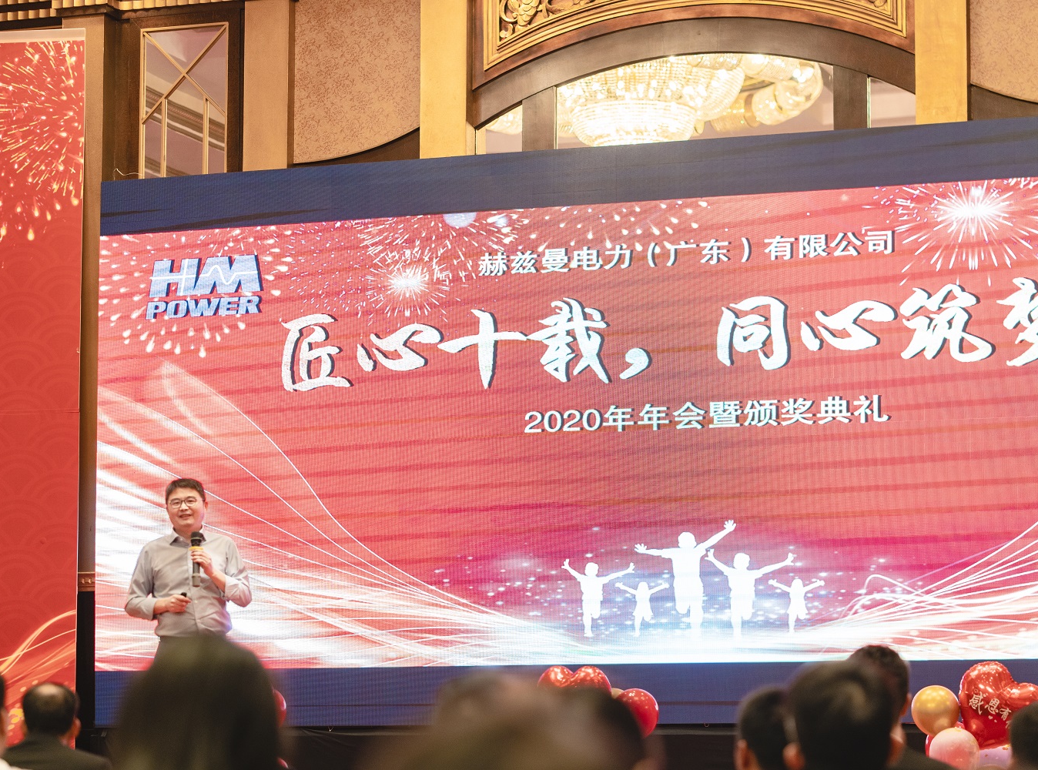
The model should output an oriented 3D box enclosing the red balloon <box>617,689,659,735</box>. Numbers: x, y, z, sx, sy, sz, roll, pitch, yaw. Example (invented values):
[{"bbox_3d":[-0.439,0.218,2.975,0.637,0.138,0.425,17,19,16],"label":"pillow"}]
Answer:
[{"bbox_3d":[0.497,1.410,11.700,0.210,0.220,0.210,0,-7,0],"label":"red balloon"}]

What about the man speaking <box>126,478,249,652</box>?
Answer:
[{"bbox_3d":[-1.516,1.286,12.500,0.580,1.720,0.380,0,-7,-2],"label":"man speaking"}]

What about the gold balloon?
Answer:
[{"bbox_3d":[1.747,1.364,11.400,0.205,0.215,0.205,-1,-7,9],"label":"gold balloon"}]

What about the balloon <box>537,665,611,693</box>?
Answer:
[{"bbox_3d":[0.240,1.367,11.700,0.330,0.330,0.200,0,-7,0],"label":"balloon"}]

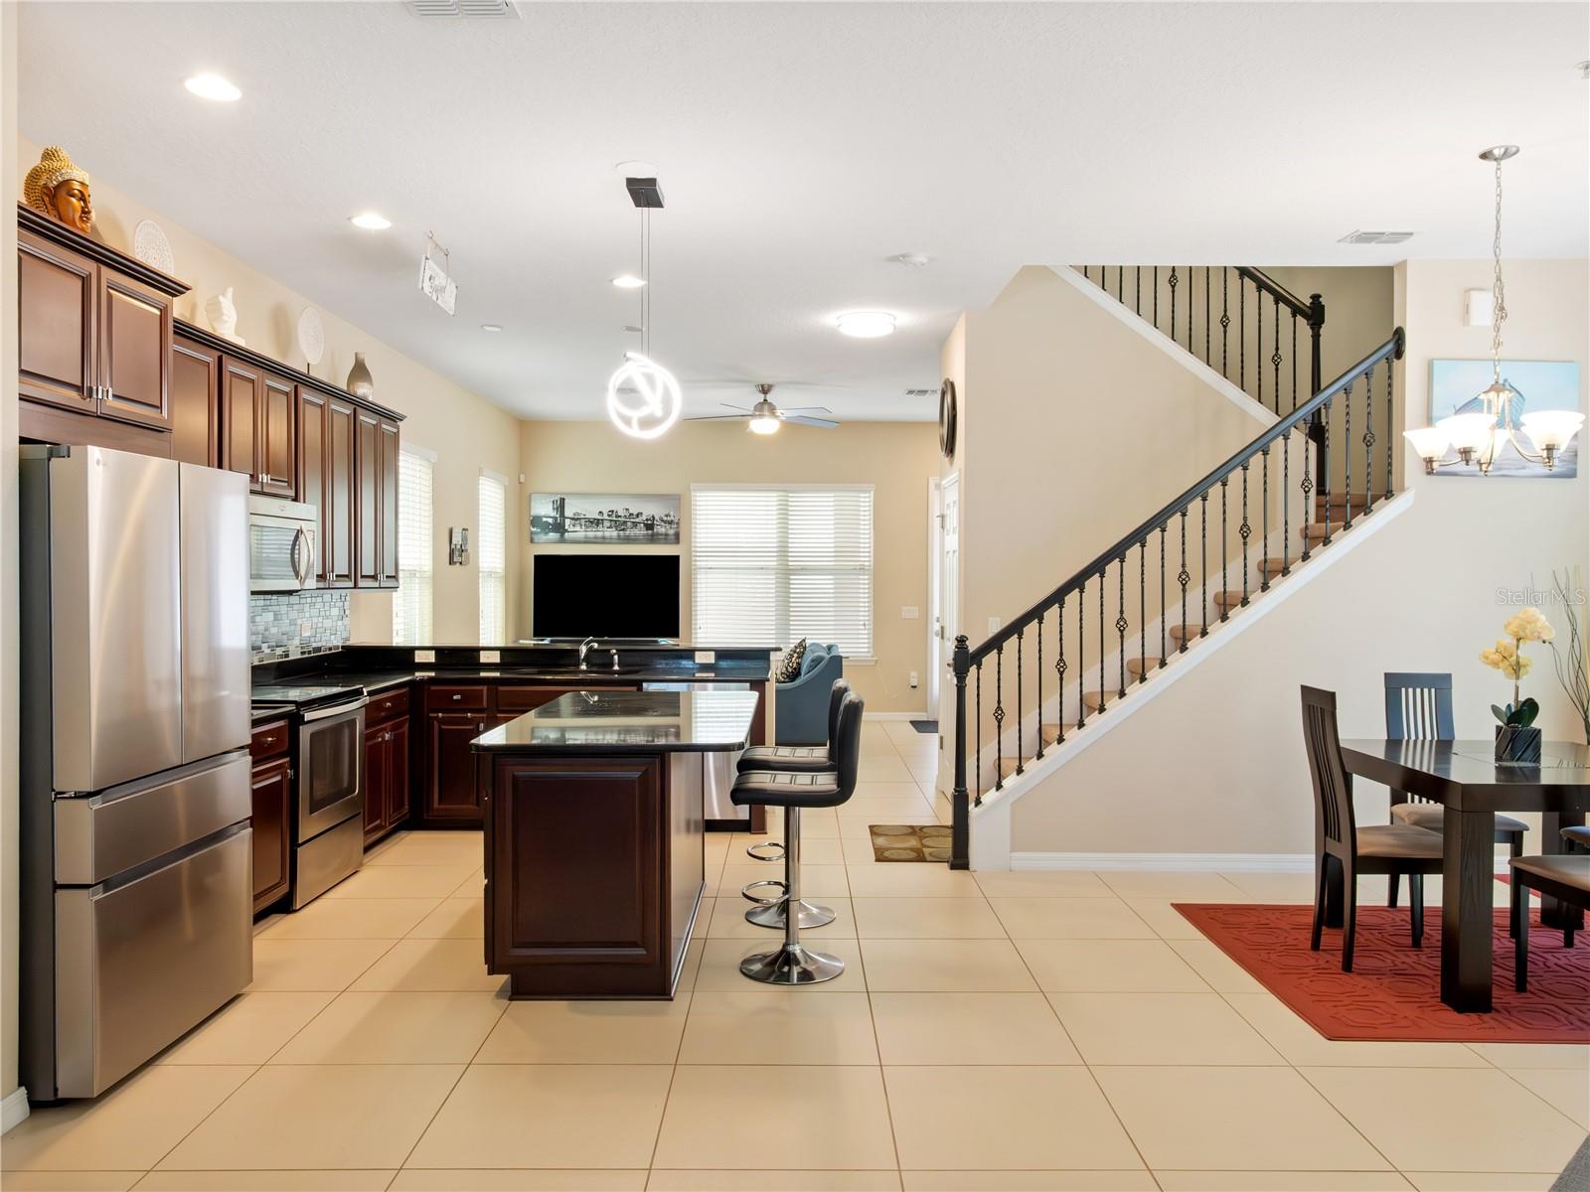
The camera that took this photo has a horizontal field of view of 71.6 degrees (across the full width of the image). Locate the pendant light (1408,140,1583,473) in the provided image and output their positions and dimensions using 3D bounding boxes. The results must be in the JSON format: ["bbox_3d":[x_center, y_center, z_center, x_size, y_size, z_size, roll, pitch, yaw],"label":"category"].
[{"bbox_3d":[2.530,-1.024,3.967,0.578,1.171,0.578,0,1,0],"label":"pendant light"}]

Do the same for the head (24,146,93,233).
[{"bbox_3d":[-2.180,-1.164,3.264,0.183,0.319,0.167,0,1,6],"label":"head"}]

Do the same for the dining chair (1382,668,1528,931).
[{"bbox_3d":[2.728,0.852,4.620,0.421,1.004,0.548,0,1,8],"label":"dining chair"}]

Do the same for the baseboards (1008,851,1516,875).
[{"bbox_3d":[2.292,1.297,5.379,2.535,0.106,0.020,0,1,0],"label":"baseboards"}]

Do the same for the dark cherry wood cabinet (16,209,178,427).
[{"bbox_3d":[-2.423,-0.787,3.342,0.608,0.477,0.811,0,1,0],"label":"dark cherry wood cabinet"}]

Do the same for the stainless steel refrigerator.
[{"bbox_3d":[-2.292,0.489,3.401,0.781,1.795,0.892,0,1,0],"label":"stainless steel refrigerator"}]

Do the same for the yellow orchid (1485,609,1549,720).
[{"bbox_3d":[2.745,0.266,4.194,0.224,0.424,0.180,0,1,0],"label":"yellow orchid"}]

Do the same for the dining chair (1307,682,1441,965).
[{"bbox_3d":[2.251,0.861,4.164,0.548,1.004,0.421,0,1,0],"label":"dining chair"}]

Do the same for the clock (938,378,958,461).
[{"bbox_3d":[0.988,-1.139,7.130,0.047,0.520,0.530,0,1,0],"label":"clock"}]

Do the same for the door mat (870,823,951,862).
[{"bbox_3d":[0.681,1.374,6.180,0.515,0.010,0.840,0,1,0],"label":"door mat"}]

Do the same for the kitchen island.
[{"bbox_3d":[-0.637,0.943,4.594,0.928,0.912,1.700,0,1,0],"label":"kitchen island"}]

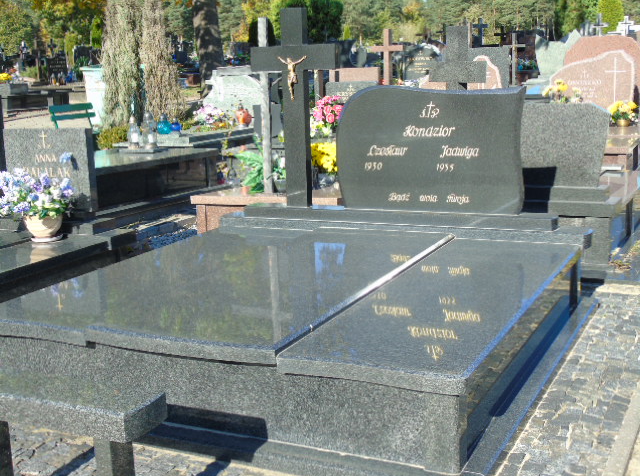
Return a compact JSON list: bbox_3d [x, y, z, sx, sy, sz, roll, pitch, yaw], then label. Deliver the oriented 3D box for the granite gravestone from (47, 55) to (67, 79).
[{"bbox_3d":[-6.790,-4.320,22.000,0.680,0.720,0.110,2,12,20],"label":"granite gravestone"}]

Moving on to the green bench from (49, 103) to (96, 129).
[{"bbox_3d":[-3.517,-1.580,12.790,0.520,0.820,0.900,5,13,30],"label":"green bench"}]

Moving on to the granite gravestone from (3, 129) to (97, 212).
[{"bbox_3d":[-1.780,-0.458,5.657,0.710,0.540,0.075,4,13,27],"label":"granite gravestone"}]

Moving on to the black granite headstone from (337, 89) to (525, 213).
[{"bbox_3d":[0.597,-0.492,4.735,1.080,0.690,0.085,4,13,27],"label":"black granite headstone"}]

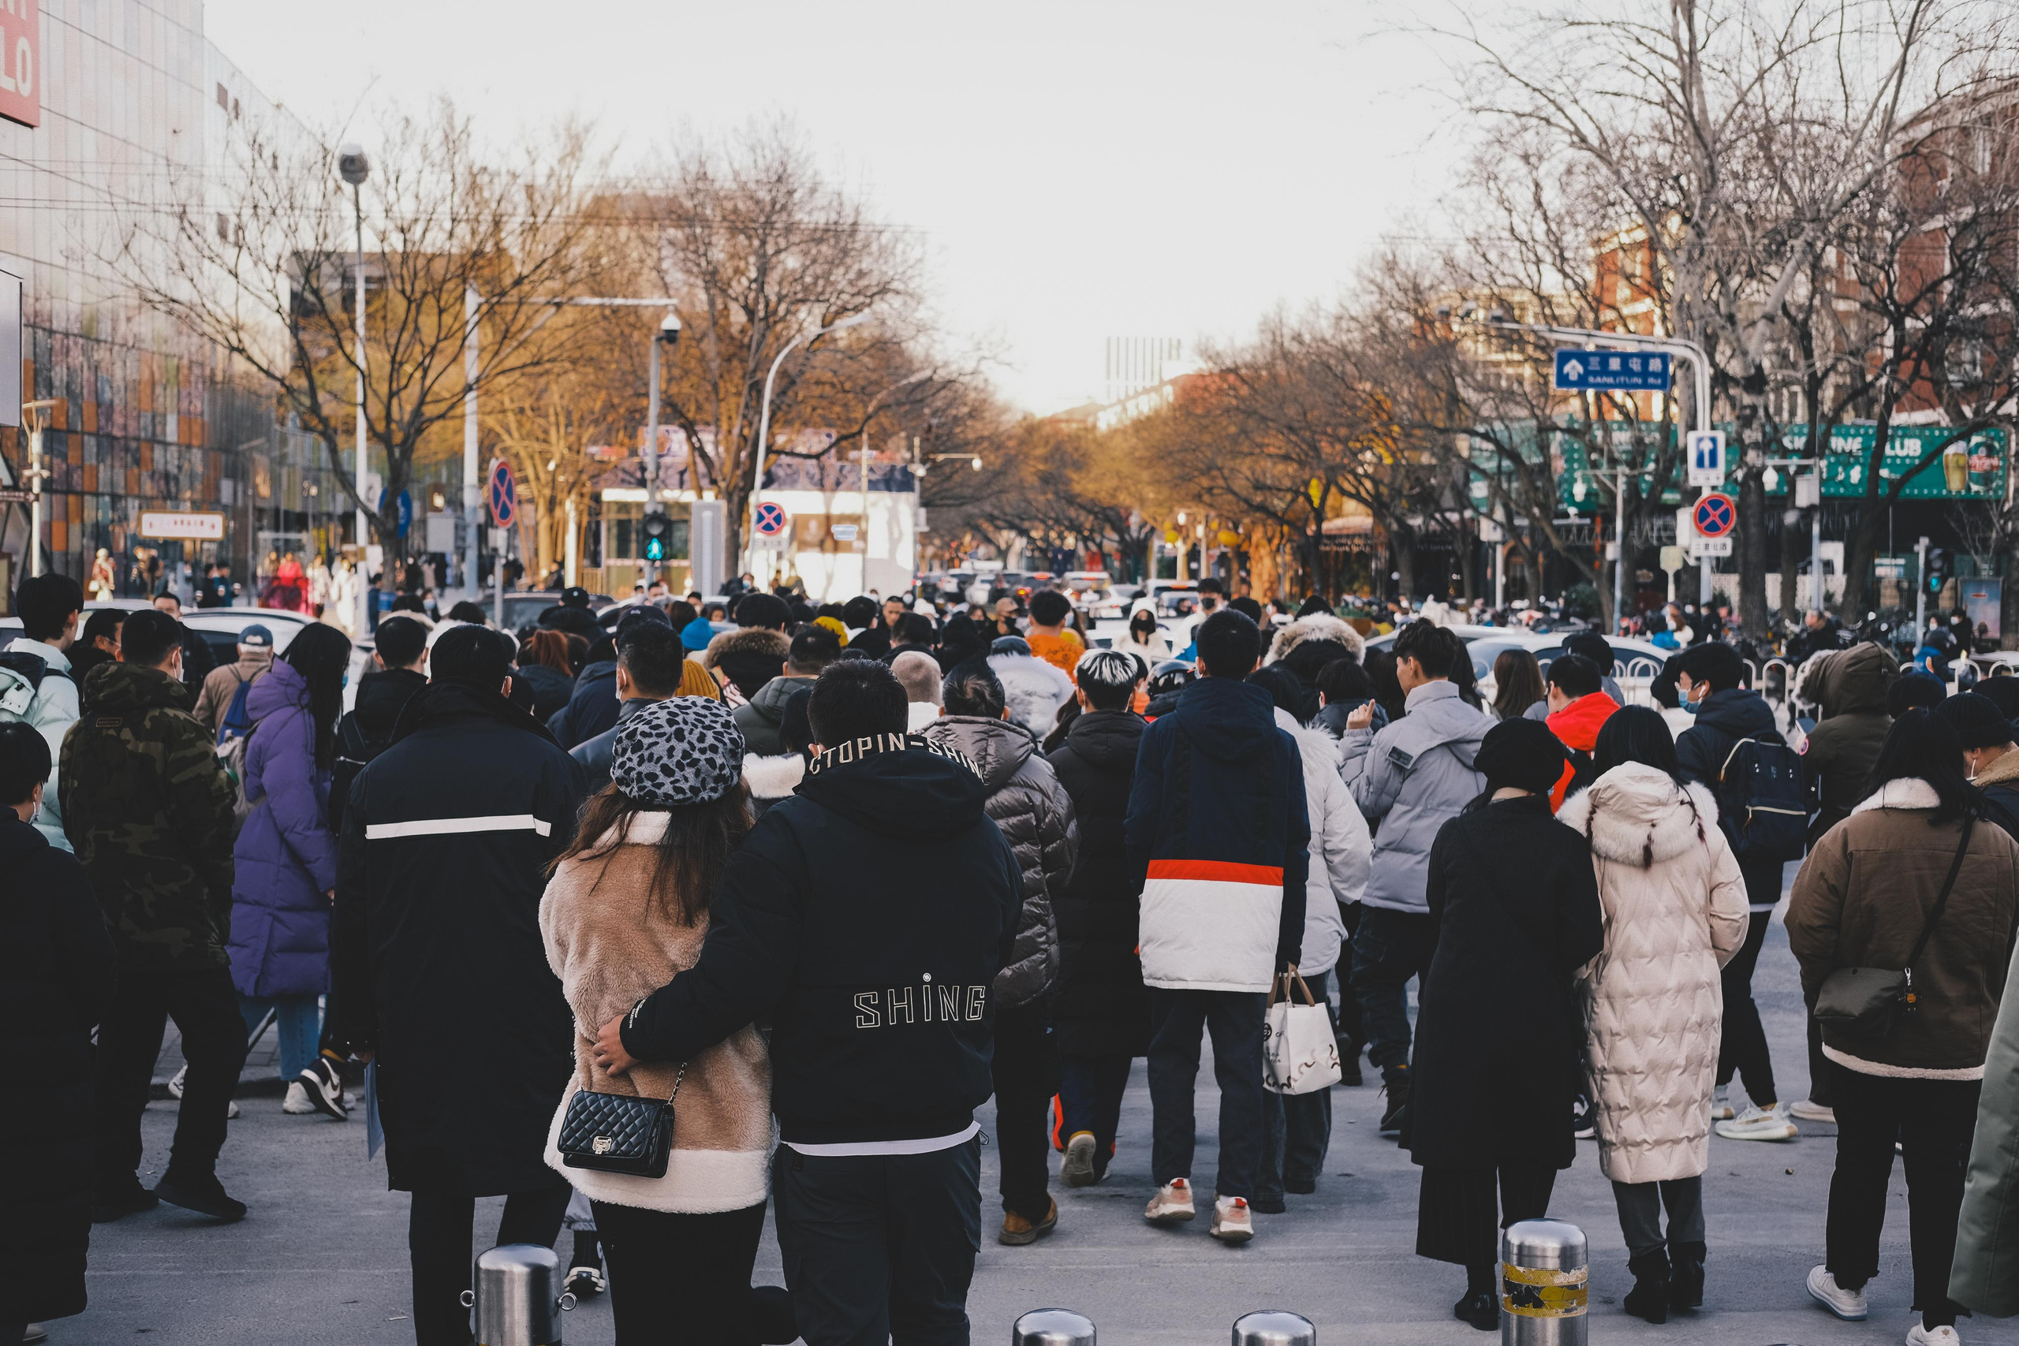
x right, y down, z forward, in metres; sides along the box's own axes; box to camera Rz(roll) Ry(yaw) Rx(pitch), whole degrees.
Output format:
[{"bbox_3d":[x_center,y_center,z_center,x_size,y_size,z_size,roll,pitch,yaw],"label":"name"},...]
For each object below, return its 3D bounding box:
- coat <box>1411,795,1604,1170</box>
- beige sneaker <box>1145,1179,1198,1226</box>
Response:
[{"bbox_3d":[1.302,0.813,7.800,0.490,0.950,0.350,0,2,-5],"label":"coat"},{"bbox_3d":[0.479,1.570,8.850,0.108,0.125,0.290,-1,-9,-14],"label":"beige sneaker"}]

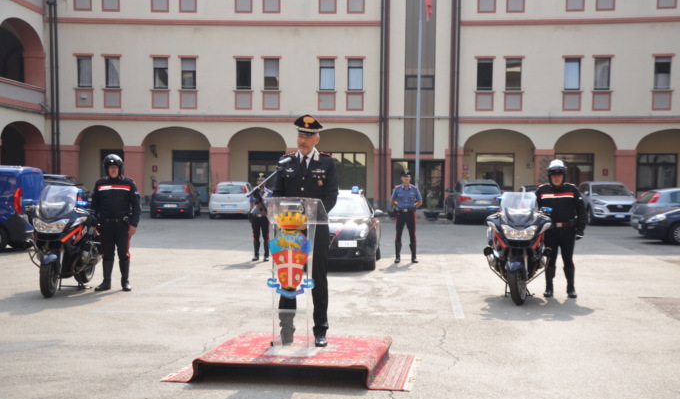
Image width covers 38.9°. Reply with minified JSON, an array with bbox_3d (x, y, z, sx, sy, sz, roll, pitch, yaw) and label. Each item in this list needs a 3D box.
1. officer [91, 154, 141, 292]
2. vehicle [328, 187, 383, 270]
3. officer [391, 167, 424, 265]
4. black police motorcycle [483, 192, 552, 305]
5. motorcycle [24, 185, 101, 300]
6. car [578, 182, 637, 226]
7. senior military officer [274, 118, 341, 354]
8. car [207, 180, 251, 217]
[{"bbox_3d":[-3.140,0.312,13.500,0.610,1.870,0.380,1,1,5],"label":"officer"},{"bbox_3d":[-0.140,0.491,18.750,1.820,1.500,4.350,1,1,5],"label":"vehicle"},{"bbox_3d":[1.300,0.341,18.800,0.600,1.800,0.360,1,1,3],"label":"officer"},{"bbox_3d":[2.400,0.615,13.150,0.910,1.430,2.200,1,1,9],"label":"black police motorcycle"},{"bbox_3d":[-3.670,0.520,12.950,0.920,1.430,2.200,1,1,0],"label":"motorcycle"},{"bbox_3d":[10.700,0.190,38.400,1.870,1.660,4.450,1,1,4],"label":"car"},{"bbox_3d":[-0.280,0.248,7.870,0.530,1.870,0.400,1,1,7],"label":"senior military officer"},{"bbox_3d":[-4.360,0.030,39.800,1.690,1.490,4.030,1,1,-2],"label":"car"}]

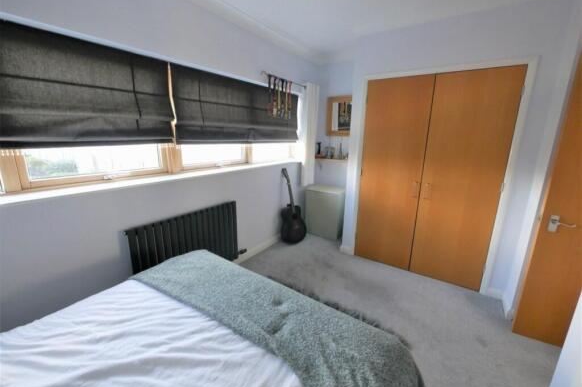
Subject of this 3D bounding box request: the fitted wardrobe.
[{"bbox_3d":[1.479,-0.165,2.595,1.240,2.000,0.600,10,17,36],"label":"fitted wardrobe"}]

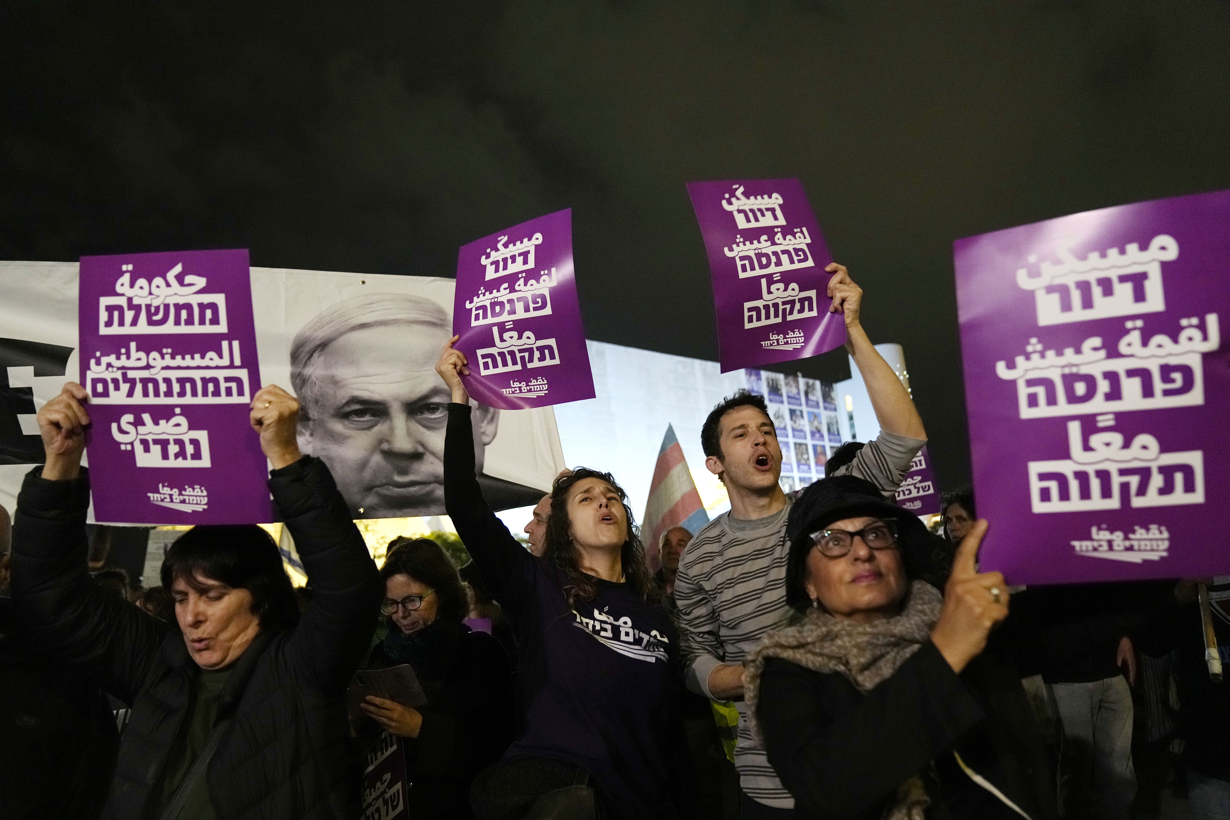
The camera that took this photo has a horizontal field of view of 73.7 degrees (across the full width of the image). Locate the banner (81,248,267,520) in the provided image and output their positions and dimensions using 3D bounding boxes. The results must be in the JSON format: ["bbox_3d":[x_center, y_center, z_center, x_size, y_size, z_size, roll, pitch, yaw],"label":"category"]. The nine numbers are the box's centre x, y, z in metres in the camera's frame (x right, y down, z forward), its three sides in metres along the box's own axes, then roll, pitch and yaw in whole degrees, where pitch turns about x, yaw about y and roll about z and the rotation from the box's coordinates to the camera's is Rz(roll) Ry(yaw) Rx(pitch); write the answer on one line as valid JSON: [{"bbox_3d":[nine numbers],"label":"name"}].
[{"bbox_3d":[-0.690,-0.031,1.285,0.300,0.420,0.025,-2,0,9],"label":"banner"}]

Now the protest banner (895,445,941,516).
[{"bbox_3d":[1.431,0.342,4.050,0.297,0.420,0.025,-12,-7,2],"label":"protest banner"}]

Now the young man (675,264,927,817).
[{"bbox_3d":[0.439,0.680,1.711,0.600,1.980,0.420,-3,-14,-4],"label":"young man"}]

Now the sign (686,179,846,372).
[{"bbox_3d":[0.333,-0.314,1.825,0.297,0.420,0.050,-9,-8,-16],"label":"sign"}]

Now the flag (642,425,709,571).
[{"bbox_3d":[0.377,0.671,5.400,0.500,1.100,0.220,-6,-14,6],"label":"flag"}]

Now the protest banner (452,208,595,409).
[{"bbox_3d":[-0.207,-0.211,1.800,0.297,0.420,0.050,-10,-15,18],"label":"protest banner"}]

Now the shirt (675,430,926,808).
[{"bbox_3d":[0.419,0.428,1.772,0.570,0.740,0.360,-3,-14,-4],"label":"shirt"}]

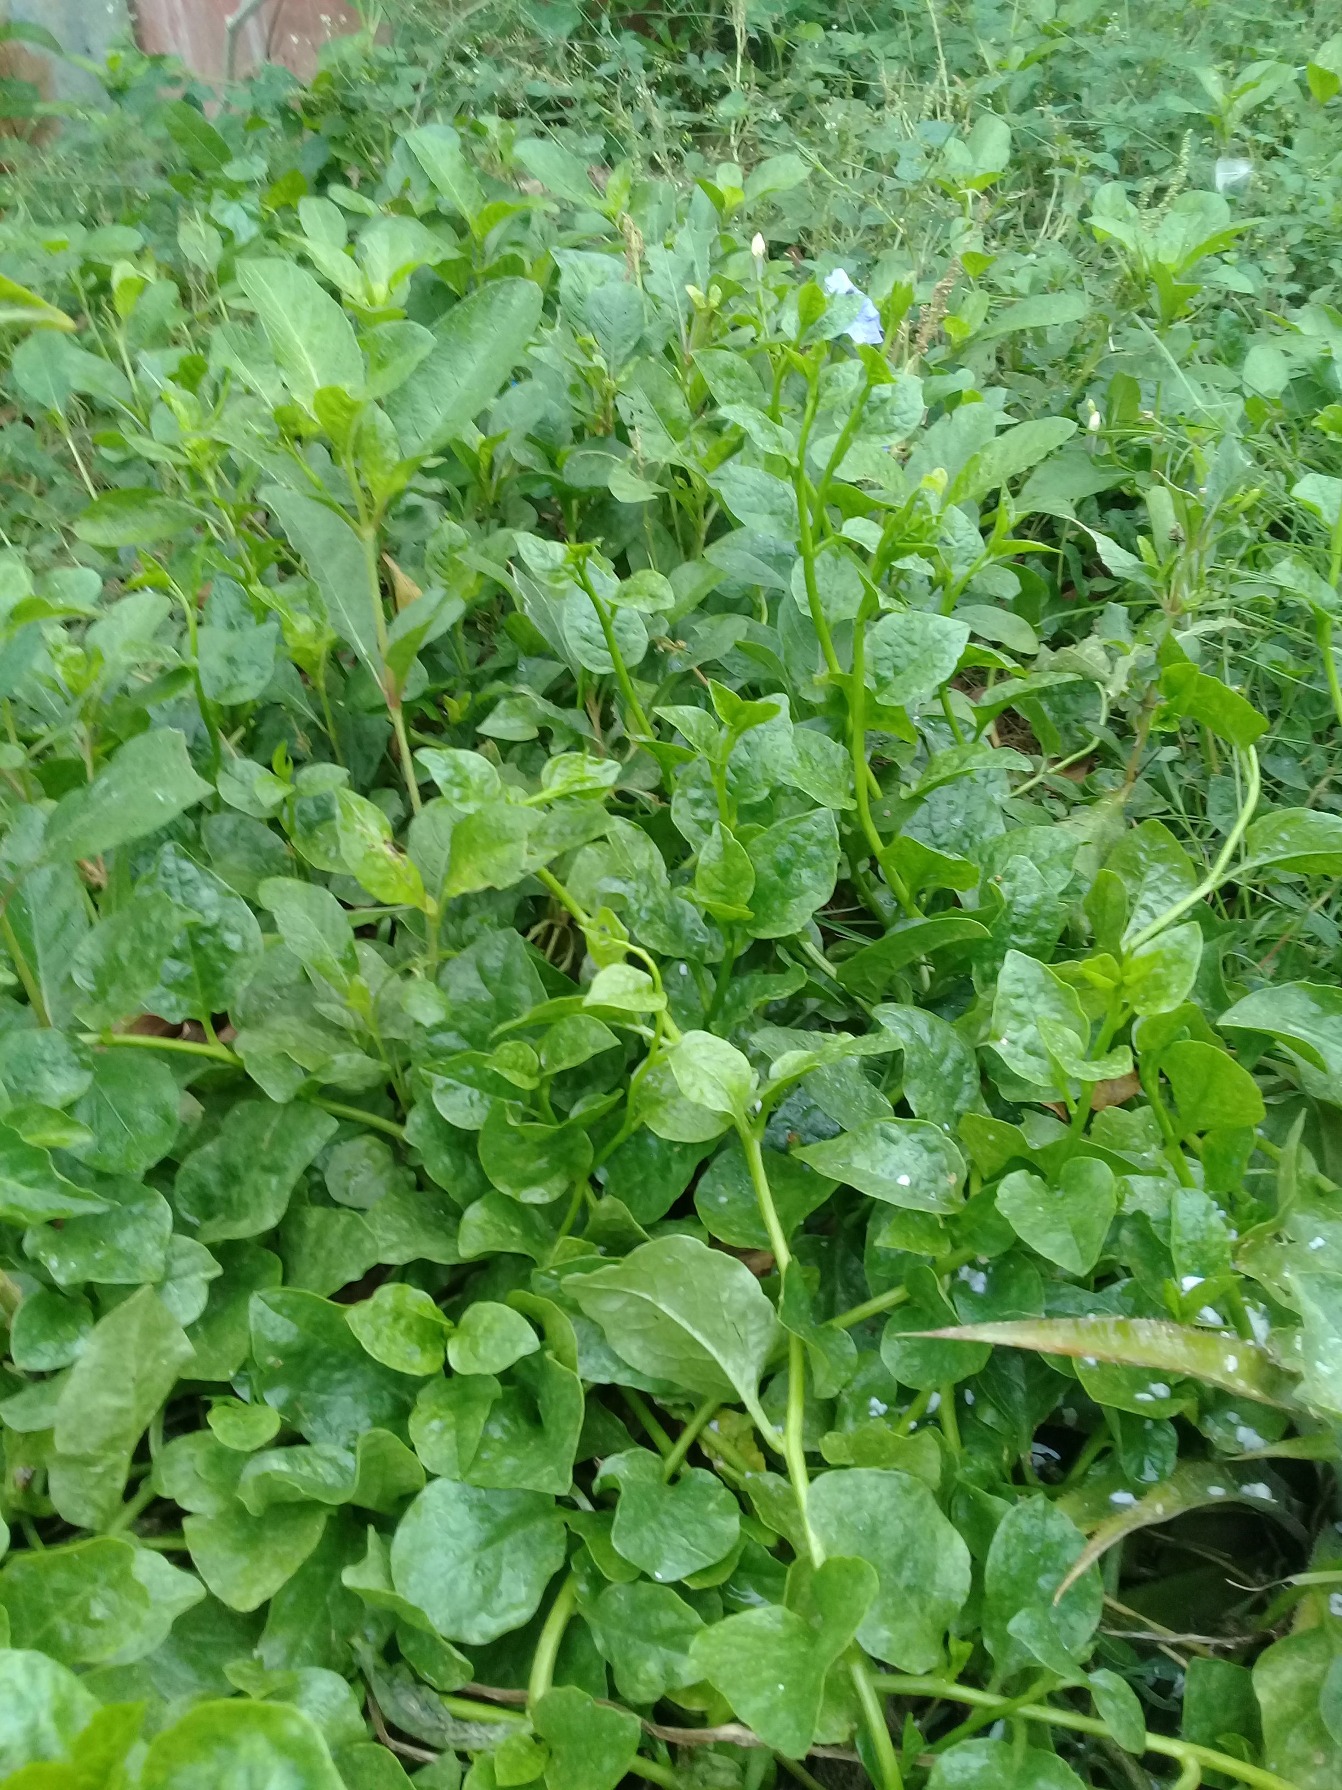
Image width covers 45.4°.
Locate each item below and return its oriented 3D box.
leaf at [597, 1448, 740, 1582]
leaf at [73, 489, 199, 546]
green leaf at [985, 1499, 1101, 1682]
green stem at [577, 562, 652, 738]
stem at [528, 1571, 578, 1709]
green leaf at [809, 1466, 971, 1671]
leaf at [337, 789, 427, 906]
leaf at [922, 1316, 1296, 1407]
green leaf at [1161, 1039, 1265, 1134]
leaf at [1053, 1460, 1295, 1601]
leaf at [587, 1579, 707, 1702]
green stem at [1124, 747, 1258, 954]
[{"bbox_3d":[-0.001,0.277,0.715,0.061,0.022,0.054,4,56,3],"label":"leaf"},{"bbox_3d":[-0.400,-0.282,1.200,0.095,0.016,0.045,-10,81,-14],"label":"leaf"},{"bbox_3d":[0.155,0.289,0.670,0.046,0.014,0.075,10,59,15],"label":"green leaf"},{"bbox_3d":[-0.042,-0.182,1.205,0.014,0.140,0.014,-21,25,0],"label":"green stem"},{"bbox_3d":[-0.044,0.282,0.605,0.011,0.060,0.009,15,10,3],"label":"stem"},{"bbox_3d":[0.089,0.273,0.650,0.062,0.016,0.082,-15,55,-6],"label":"green leaf"},{"bbox_3d":[-0.178,-0.028,0.982,0.040,0.018,0.093,-34,79,-16],"label":"leaf"},{"bbox_3d":[0.201,0.213,0.734,0.176,0.022,0.023,4,59,12],"label":"leaf"},{"bbox_3d":[0.270,0.096,0.800,0.054,0.014,0.046,-43,65,-7],"label":"green leaf"},{"bbox_3d":[0.242,0.306,0.770,0.110,0.065,0.050,-9,38,-12],"label":"leaf"},{"bbox_3d":[-0.011,0.320,0.687,0.063,0.020,0.046,32,59,21],"label":"leaf"},{"bbox_3d":[0.296,-0.022,0.892,0.028,0.018,0.138,32,84,15],"label":"green stem"}]

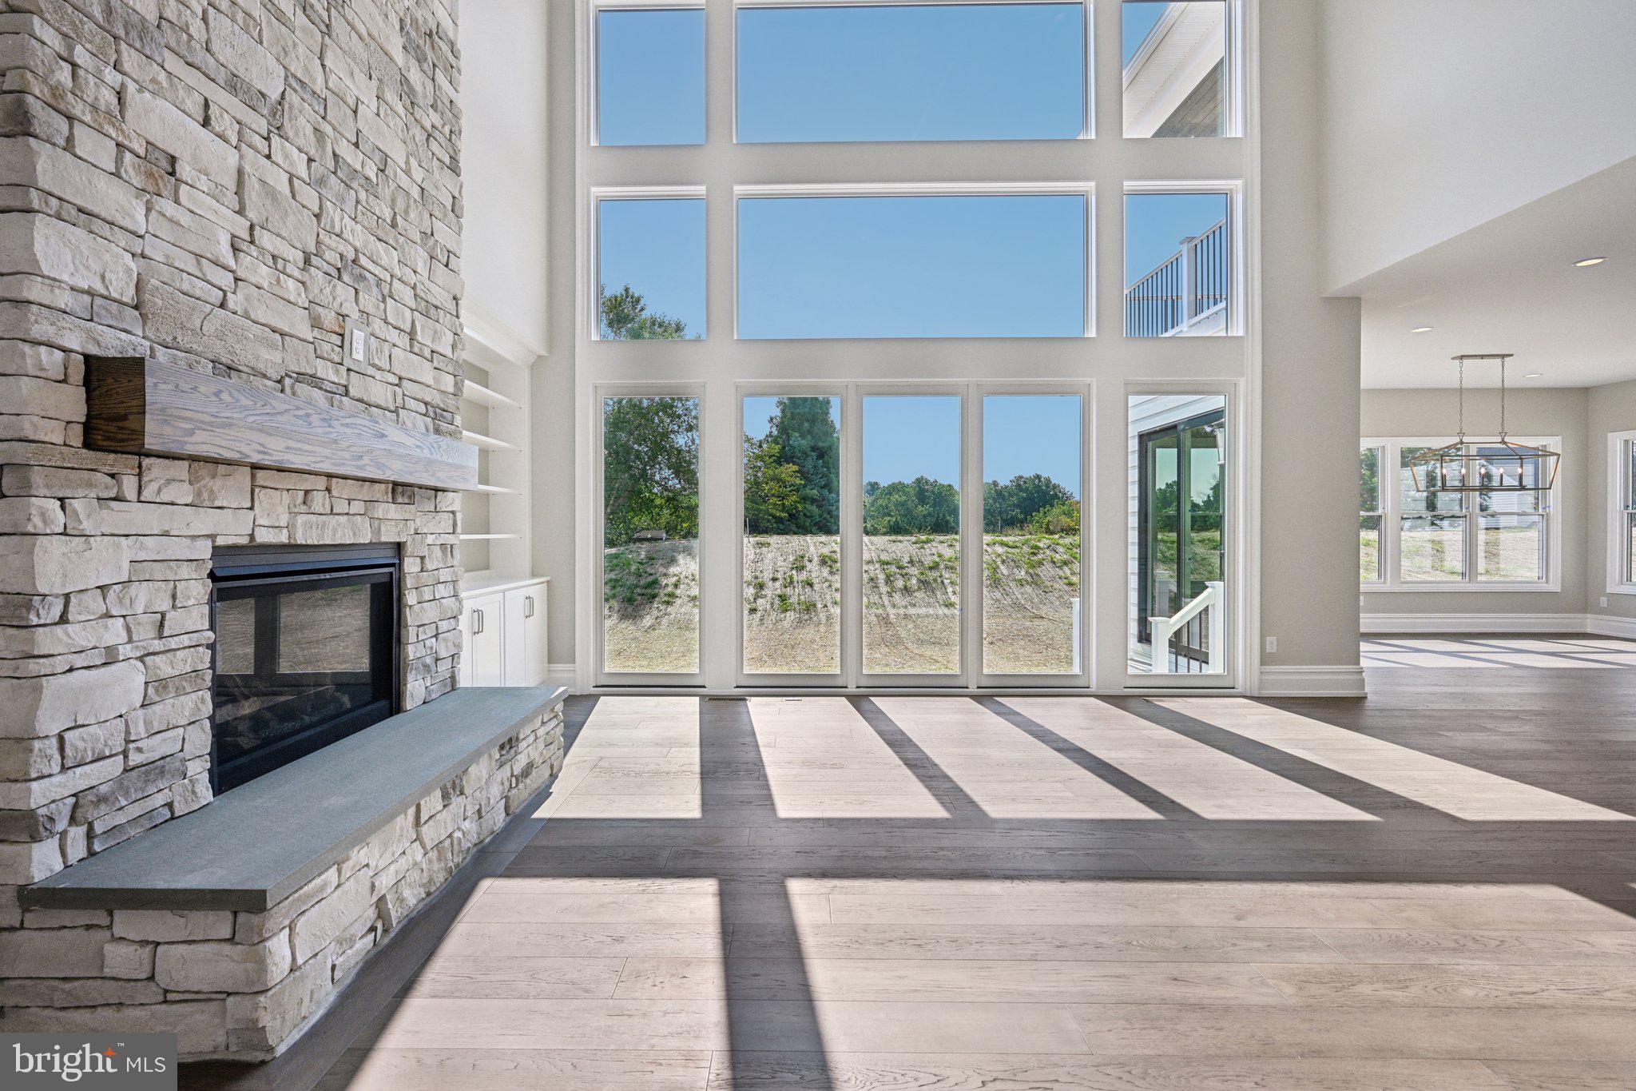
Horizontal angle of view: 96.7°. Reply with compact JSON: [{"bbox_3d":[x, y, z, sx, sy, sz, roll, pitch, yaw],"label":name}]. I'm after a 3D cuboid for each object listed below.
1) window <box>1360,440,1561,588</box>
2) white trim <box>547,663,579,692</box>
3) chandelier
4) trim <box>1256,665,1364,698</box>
[{"bbox_3d":[7.996,-0.395,9.170,2.780,1.970,0.110,0,1,1],"label":"window"},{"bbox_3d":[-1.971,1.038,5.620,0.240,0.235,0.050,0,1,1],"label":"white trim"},{"bbox_3d":[6.811,-1.251,7.450,1.190,1.390,0.380,0,1,0],"label":"chandelier"},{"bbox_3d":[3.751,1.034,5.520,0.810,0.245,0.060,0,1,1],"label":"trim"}]

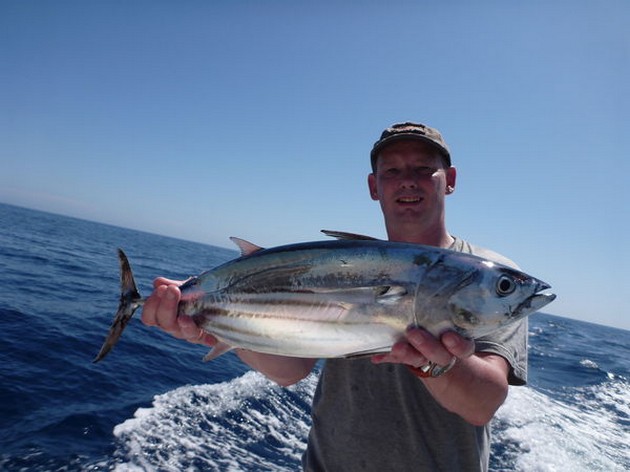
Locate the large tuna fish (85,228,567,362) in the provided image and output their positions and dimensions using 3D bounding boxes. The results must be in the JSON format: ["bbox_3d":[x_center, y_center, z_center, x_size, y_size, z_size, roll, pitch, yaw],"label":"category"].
[{"bbox_3d":[-0.012,0.077,0.650,0.595,0.165,0.100,-2,-10,11],"label":"large tuna fish"}]

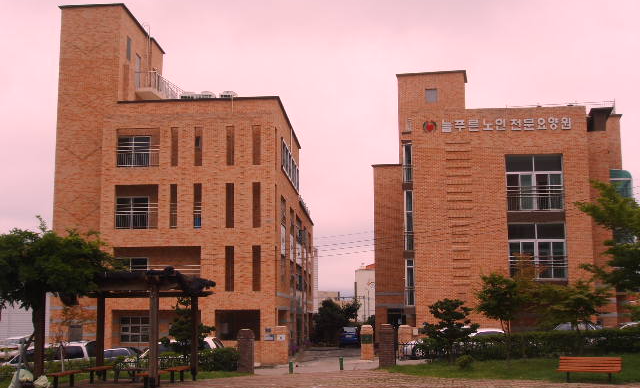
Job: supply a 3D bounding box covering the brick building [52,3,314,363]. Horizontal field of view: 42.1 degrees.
[{"bbox_3d":[-7.420,0.958,56.863,12.050,19.200,25.500,-1,-9,4],"label":"brick building"}]

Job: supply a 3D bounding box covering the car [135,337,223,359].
[{"bbox_3d":[-6.223,6.848,34.458,4.400,1.530,1.720,-4,-9,3],"label":"car"}]

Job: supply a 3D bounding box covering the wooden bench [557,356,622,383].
[{"bbox_3d":[7.338,4.763,22.613,1.740,0.730,0.600,-4,-9,21],"label":"wooden bench"}]

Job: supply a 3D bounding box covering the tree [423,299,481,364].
[{"bbox_3d":[4.943,5.183,31.519,2.150,2.430,2.050,-1,-9,4],"label":"tree"}]

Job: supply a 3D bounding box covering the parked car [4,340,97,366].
[{"bbox_3d":[-11.528,7.114,34.779,4.600,1.700,1.800,-4,-9,3],"label":"parked car"}]

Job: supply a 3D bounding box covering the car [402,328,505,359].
[{"bbox_3d":[6.198,7.007,39.071,4.600,1.450,1.780,-1,-9,4],"label":"car"}]

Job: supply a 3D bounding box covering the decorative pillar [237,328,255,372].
[{"bbox_3d":[-2.812,5.954,31.523,0.600,1.620,0.600,-1,-9,4],"label":"decorative pillar"}]

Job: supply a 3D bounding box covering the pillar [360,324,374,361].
[{"bbox_3d":[2.101,6.604,36.965,0.590,1.530,0.590,-1,-9,4],"label":"pillar"}]

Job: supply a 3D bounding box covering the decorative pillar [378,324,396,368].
[{"bbox_3d":[2.496,5.668,31.010,0.580,1.580,0.580,-1,-9,4],"label":"decorative pillar"}]

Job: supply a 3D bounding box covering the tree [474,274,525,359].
[{"bbox_3d":[7.053,4.721,32.155,2.200,3.360,2.150,-1,-9,4],"label":"tree"}]

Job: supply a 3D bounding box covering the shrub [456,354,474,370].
[{"bbox_3d":[5.045,5.820,29.060,0.640,0.580,0.620,-1,-9,4],"label":"shrub"}]

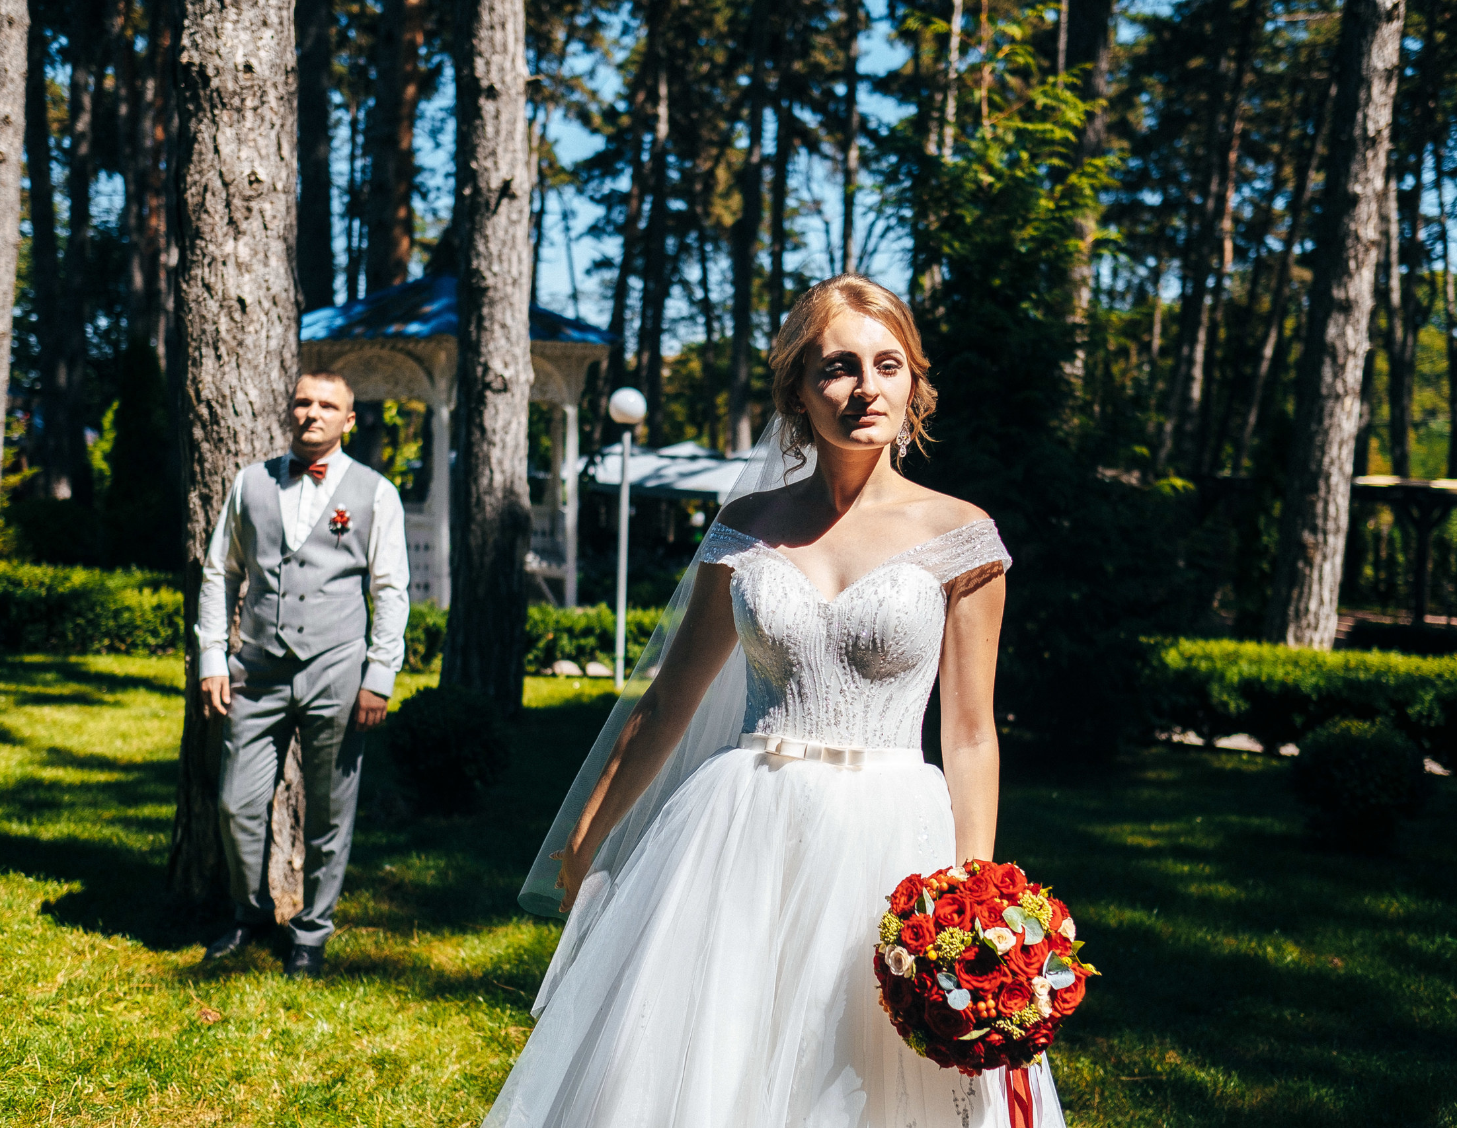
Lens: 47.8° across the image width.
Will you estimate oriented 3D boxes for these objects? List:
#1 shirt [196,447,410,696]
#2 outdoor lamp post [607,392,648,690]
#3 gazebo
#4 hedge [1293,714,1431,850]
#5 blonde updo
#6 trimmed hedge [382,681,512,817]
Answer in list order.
[{"bbox_3d":[-1.327,0.023,5.120,0.650,0.760,0.320,3,1,3],"label":"shirt"},{"bbox_3d":[-0.733,-0.193,11.700,0.270,2.130,0.270,1,3,0],"label":"outdoor lamp post"},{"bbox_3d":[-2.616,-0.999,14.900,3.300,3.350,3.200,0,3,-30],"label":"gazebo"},{"bbox_3d":[2.673,0.935,6.950,0.560,0.540,0.560,1,3,0],"label":"hedge"},{"bbox_3d":[0.164,-0.257,2.200,0.215,0.250,0.240,1,3,-12],"label":"blonde updo"},{"bbox_3d":[-1.270,0.829,7.400,0.545,0.570,0.545,1,3,0],"label":"trimmed hedge"}]

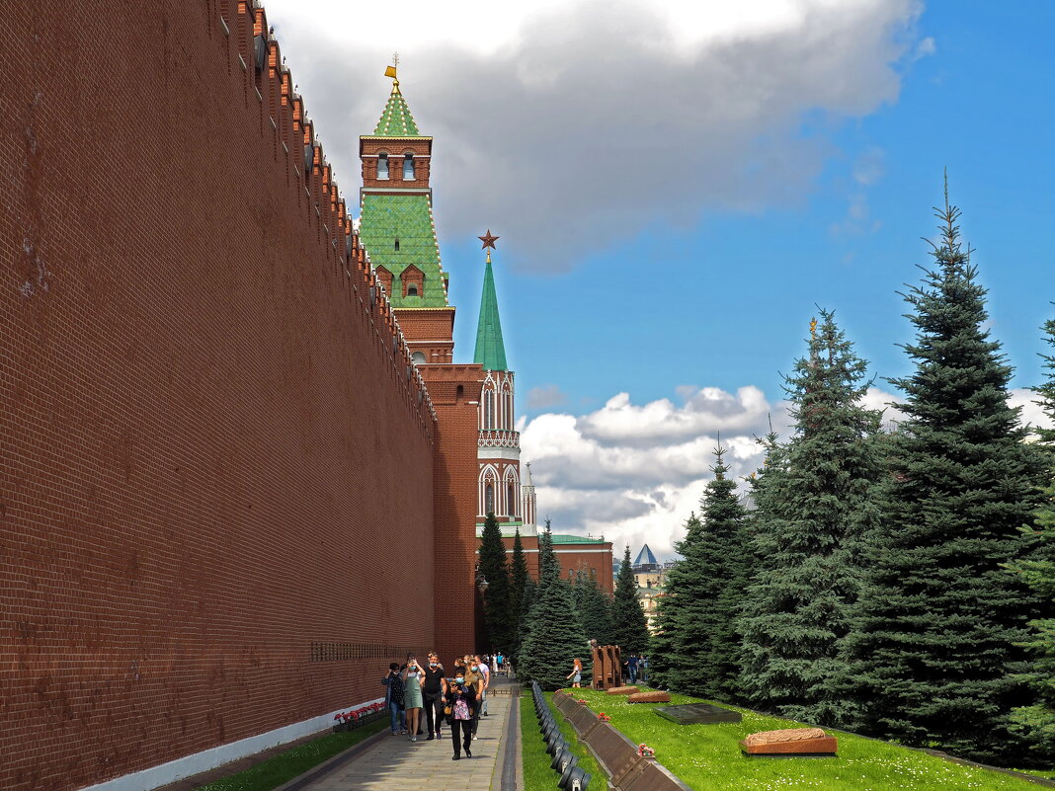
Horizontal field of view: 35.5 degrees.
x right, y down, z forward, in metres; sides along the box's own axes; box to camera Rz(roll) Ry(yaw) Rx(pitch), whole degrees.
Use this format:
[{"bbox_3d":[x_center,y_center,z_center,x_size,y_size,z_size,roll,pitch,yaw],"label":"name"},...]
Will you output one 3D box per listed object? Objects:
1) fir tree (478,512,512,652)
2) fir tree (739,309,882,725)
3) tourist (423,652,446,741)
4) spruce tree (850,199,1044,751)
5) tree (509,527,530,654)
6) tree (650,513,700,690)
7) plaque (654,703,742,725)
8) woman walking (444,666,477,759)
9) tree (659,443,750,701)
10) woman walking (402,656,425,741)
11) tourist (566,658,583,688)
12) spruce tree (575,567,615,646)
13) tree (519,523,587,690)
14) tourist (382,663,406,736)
[{"bbox_3d":[-2.329,14.878,123.194,3.000,12.320,3.000,0,-9,0],"label":"fir tree"},{"bbox_3d":[7.044,2.734,38.089,4.200,9.593,4.200,0,-9,0],"label":"fir tree"},{"bbox_3d":[-1.962,6.352,34.756,0.550,1.759,0.420,0,-9,0],"label":"tourist"},{"bbox_3d":[7.048,1.075,27.220,3.900,9.513,3.900,0,-9,0],"label":"spruce tree"},{"bbox_3d":[-0.781,17.319,138.949,2.900,12.283,2.900,0,-9,0],"label":"tree"},{"bbox_3d":[7.215,9.261,74.433,3.500,7.988,3.500,0,-9,0],"label":"tree"},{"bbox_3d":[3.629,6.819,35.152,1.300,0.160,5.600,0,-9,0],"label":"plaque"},{"bbox_3d":[-1.162,5.469,28.426,0.560,1.551,0.520,-1,-9,5],"label":"woman walking"},{"bbox_3d":[7.187,6.560,62.203,3.600,9.534,3.600,0,-9,0],"label":"tree"},{"bbox_3d":[-2.299,6.133,33.161,0.500,1.700,0.420,0,-9,-5],"label":"woman walking"},{"bbox_3d":[2.077,12.328,72.154,0.650,1.580,0.450,-1,-9,8],"label":"tourist"},{"bbox_3d":[4.428,15.419,110.932,3.400,7.370,3.400,0,-9,0],"label":"spruce tree"},{"bbox_3d":[1.162,10.432,82.374,3.800,8.409,3.800,0,-9,0],"label":"tree"},{"bbox_3d":[-2.881,6.538,35.428,0.520,1.600,0.420,0,-9,-5],"label":"tourist"}]

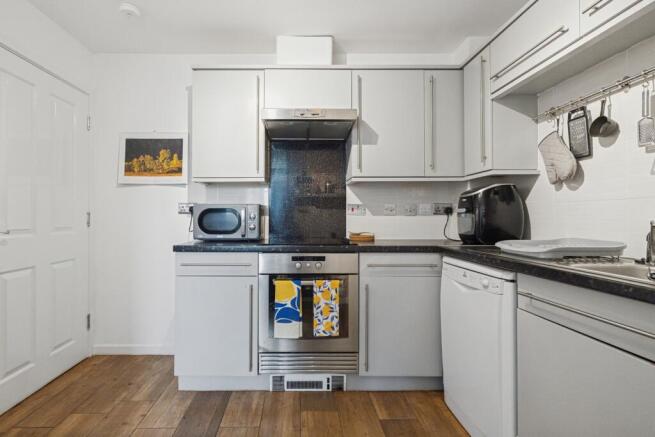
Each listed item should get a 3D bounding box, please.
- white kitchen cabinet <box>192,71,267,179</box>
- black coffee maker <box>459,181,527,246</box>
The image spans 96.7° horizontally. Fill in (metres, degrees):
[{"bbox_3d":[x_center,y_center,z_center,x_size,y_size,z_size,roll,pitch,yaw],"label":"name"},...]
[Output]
[{"bbox_3d":[-0.687,-0.637,2.156,0.497,0.767,0.315,0,0,-2],"label":"white kitchen cabinet"},{"bbox_3d":[1.050,-0.027,1.870,0.345,0.372,0.300,0,0,-8],"label":"black coffee maker"}]

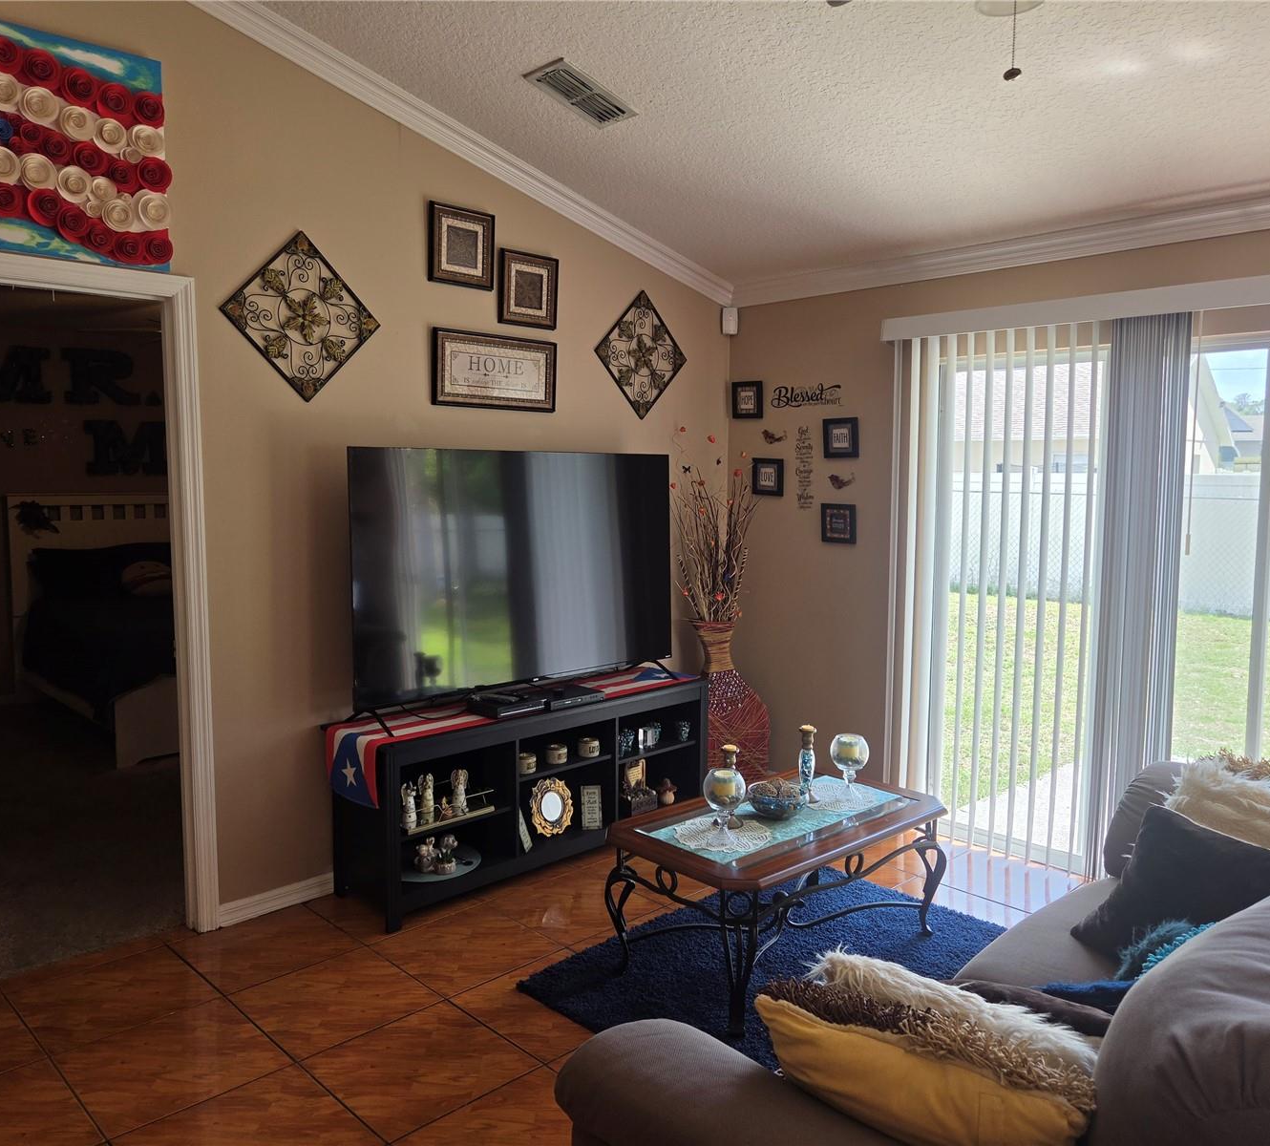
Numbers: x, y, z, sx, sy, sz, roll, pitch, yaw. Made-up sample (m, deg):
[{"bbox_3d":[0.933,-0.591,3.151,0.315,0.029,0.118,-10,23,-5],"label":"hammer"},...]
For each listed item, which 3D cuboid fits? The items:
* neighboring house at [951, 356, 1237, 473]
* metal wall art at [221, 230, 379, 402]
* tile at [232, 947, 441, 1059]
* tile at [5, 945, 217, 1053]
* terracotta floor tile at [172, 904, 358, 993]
[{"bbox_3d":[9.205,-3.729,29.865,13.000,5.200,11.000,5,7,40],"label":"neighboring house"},{"bbox_3d":[-1.119,-0.870,3.457,0.583,0.574,0.020,-5,8,-44],"label":"metal wall art"},{"bbox_3d":[-0.871,1.240,2.956,0.455,0.010,0.455,-5,8,-44],"label":"tile"},{"bbox_3d":[-1.517,1.237,2.965,0.455,0.010,0.455,-5,8,-44],"label":"tile"},{"bbox_3d":[-1.186,1.206,3.274,0.455,0.010,0.455,-5,8,-44],"label":"terracotta floor tile"}]

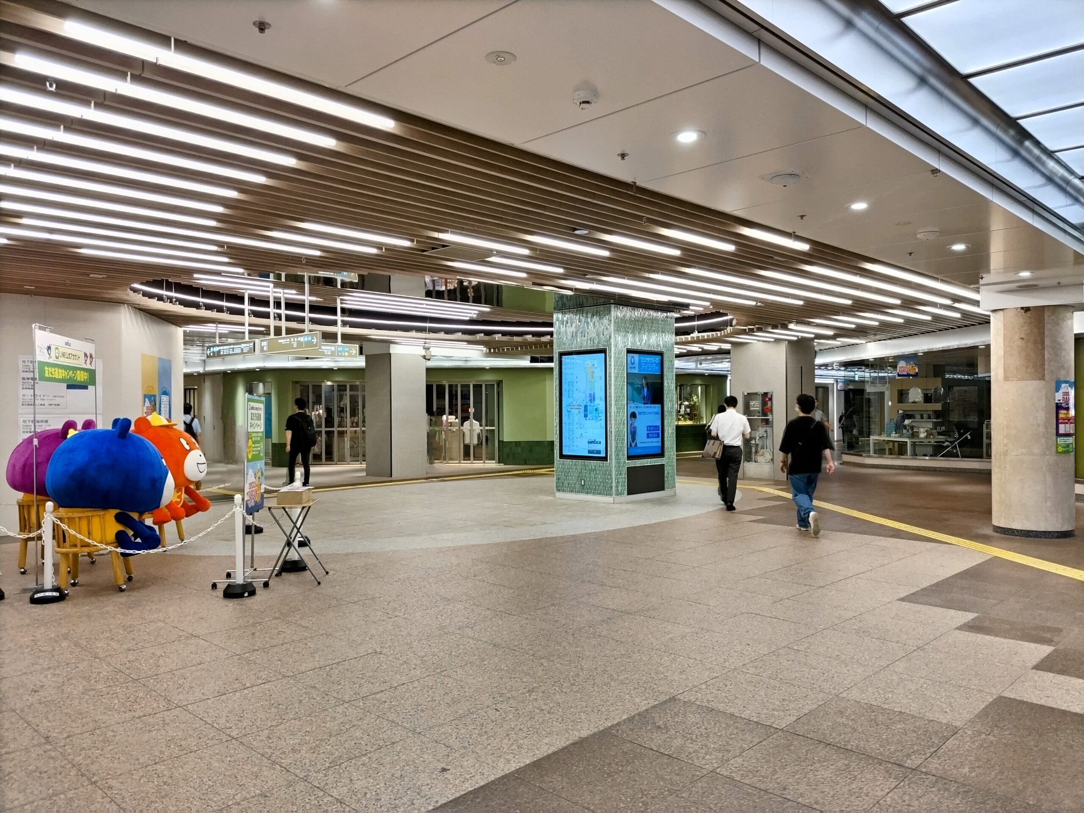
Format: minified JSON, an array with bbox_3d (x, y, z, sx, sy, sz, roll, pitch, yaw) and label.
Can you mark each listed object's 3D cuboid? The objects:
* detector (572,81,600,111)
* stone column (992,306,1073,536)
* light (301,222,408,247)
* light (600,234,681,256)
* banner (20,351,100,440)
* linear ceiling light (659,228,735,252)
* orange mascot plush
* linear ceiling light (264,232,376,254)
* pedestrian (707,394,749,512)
[{"bbox_3d":[0.191,-1.334,3.563,0.108,0.068,0.108,-1,-1,45],"label":"detector"},{"bbox_3d":[5.888,0.183,9.780,0.840,2.670,0.840,-1,-1,45],"label":"stone column"},{"bbox_3d":[-1.379,-1.298,6.116,0.060,0.045,0.989,0,0,45],"label":"light"},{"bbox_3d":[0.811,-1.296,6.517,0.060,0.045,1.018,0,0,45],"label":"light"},{"bbox_3d":[-5.720,-0.131,9.670,0.030,1.050,0.870,0,0,45],"label":"banner"},{"bbox_3d":[1.265,-1.333,6.516,0.045,0.045,1.034,-1,-1,45],"label":"linear ceiling light"},{"bbox_3d":[-4.190,0.700,9.000,0.950,1.240,0.820,0,0,7],"label":"orange mascot plush"},{"bbox_3d":[-1.699,-1.297,6.412,0.060,0.045,1.004,0,0,45],"label":"linear ceiling light"},{"bbox_3d":[2.860,0.692,12.396,0.580,1.713,0.550,0,0,11],"label":"pedestrian"}]

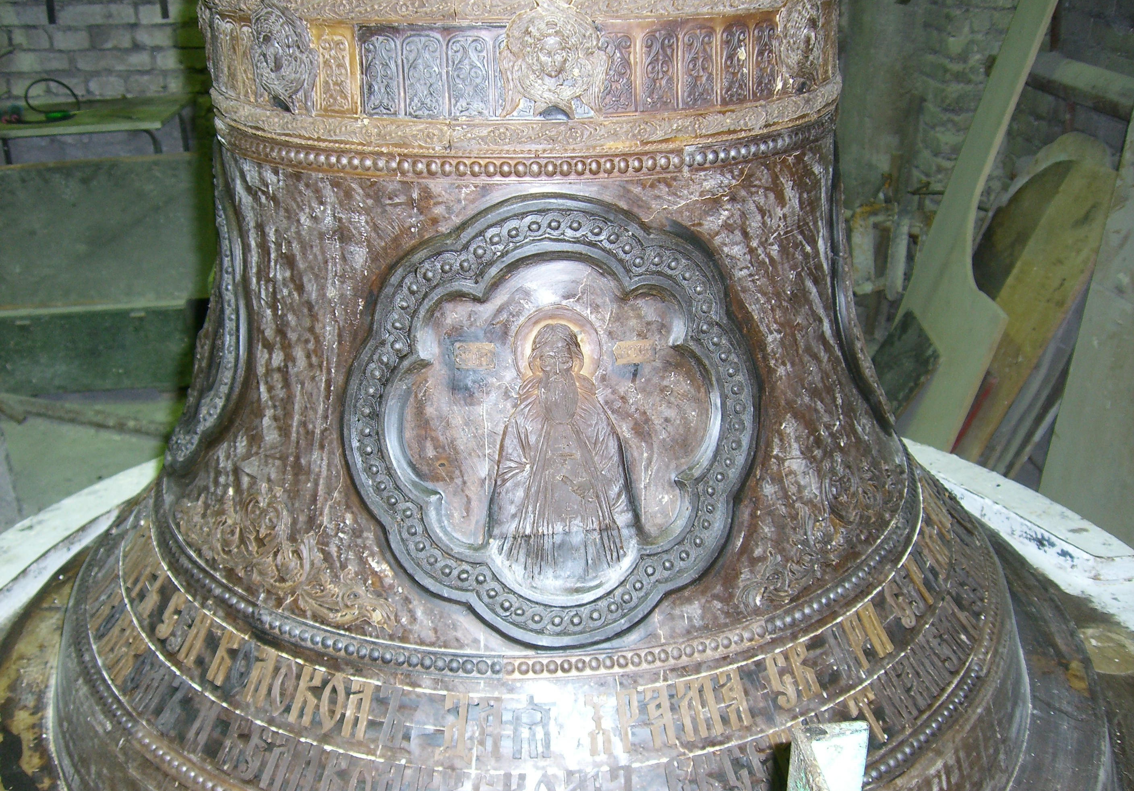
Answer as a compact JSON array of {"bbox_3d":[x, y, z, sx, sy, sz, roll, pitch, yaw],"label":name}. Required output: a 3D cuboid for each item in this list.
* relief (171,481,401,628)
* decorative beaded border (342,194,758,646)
[{"bbox_3d":[-0.319,0.137,1.304,0.394,0.111,0.050,20,14,39],"label":"relief"},{"bbox_3d":[-0.009,0.024,1.193,0.415,0.430,0.102,-2,11,-4],"label":"decorative beaded border"}]

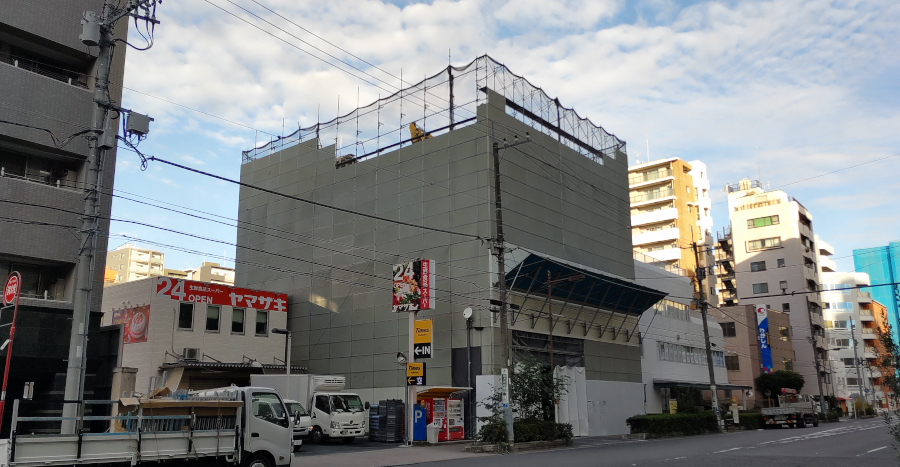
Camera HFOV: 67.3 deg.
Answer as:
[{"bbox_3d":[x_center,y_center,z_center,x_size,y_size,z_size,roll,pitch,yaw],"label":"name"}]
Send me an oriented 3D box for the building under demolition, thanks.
[{"bbox_3d":[-0.666,3.143,44.723,23.700,19.050,15.880,-12,-18,39],"label":"building under demolition"}]

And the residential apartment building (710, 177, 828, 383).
[{"bbox_3d":[42.510,8.721,89.378,10.500,29.800,7.400,-12,-18,39],"label":"residential apartment building"}]

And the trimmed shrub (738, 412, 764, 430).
[{"bbox_3d":[19.836,12.532,45.368,1.200,1.100,5.100,-12,-18,39],"label":"trimmed shrub"}]

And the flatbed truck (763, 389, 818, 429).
[{"bbox_3d":[23.177,11.846,45.870,2.100,2.650,5.900,-12,-18,39],"label":"flatbed truck"}]

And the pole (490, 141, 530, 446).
[{"bbox_3d":[2.363,2.029,26.302,1.500,12.250,0.600,-12,-18,39],"label":"pole"}]

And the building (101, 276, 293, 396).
[{"bbox_3d":[-16.237,7.611,39.811,11.800,8.100,8.100,-12,-18,39],"label":"building"}]

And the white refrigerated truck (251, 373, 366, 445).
[{"bbox_3d":[-6.821,8.277,32.193,6.450,3.050,2.150,-12,-19,40],"label":"white refrigerated truck"}]

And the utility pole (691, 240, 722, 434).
[{"bbox_3d":[15.870,6.165,41.438,0.900,11.550,0.600,-12,-18,39],"label":"utility pole"}]

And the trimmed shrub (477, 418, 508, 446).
[{"bbox_3d":[1.617,7.586,26.037,1.100,0.950,1.300,-12,-18,39],"label":"trimmed shrub"}]

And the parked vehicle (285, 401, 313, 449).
[{"bbox_3d":[-7.173,7.290,25.847,4.200,1.840,1.670,-12,-18,39],"label":"parked vehicle"}]

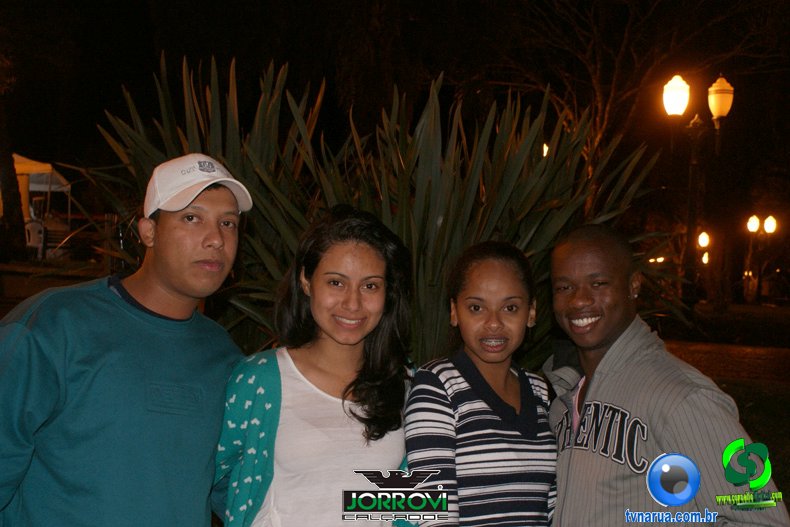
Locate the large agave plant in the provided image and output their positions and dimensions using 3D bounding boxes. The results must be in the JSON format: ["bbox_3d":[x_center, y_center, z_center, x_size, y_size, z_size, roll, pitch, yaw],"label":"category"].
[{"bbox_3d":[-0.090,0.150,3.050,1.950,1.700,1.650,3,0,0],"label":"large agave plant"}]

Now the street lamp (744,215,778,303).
[{"bbox_3d":[14.274,-0.176,36.000,1.080,3.450,0.450,3,0,9],"label":"street lamp"}]

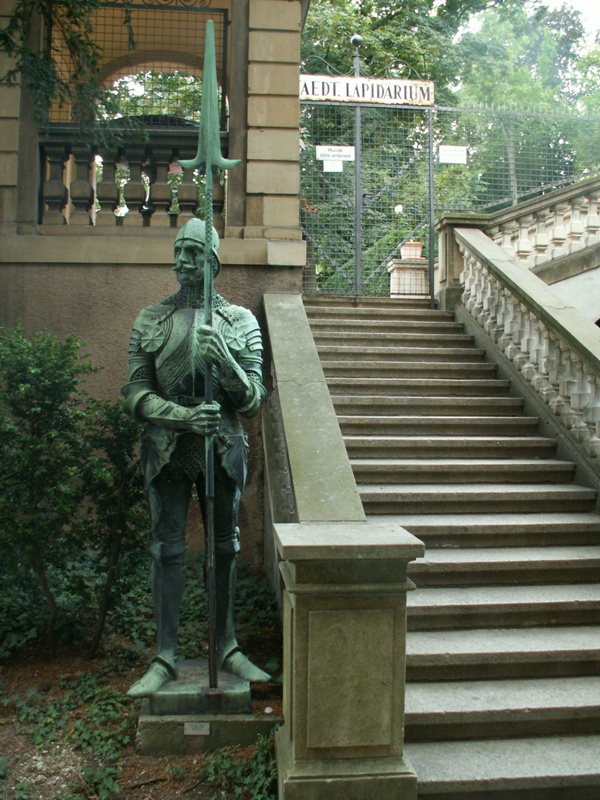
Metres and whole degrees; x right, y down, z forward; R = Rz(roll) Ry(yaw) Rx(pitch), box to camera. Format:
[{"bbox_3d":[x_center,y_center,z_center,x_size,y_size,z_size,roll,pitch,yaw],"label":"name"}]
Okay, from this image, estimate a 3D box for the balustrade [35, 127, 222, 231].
[{"bbox_3d":[-1.251,-1.645,6.080,1.380,0.760,0.240,1,1,-5],"label":"balustrade"}]

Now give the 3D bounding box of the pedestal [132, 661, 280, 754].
[{"bbox_3d":[-0.394,1.399,3.732,0.642,0.258,0.505,1,1,-3],"label":"pedestal"}]

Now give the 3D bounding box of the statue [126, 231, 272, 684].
[{"bbox_3d":[-0.471,0.213,3.723,0.671,2.119,0.486,1,1,-5],"label":"statue"}]

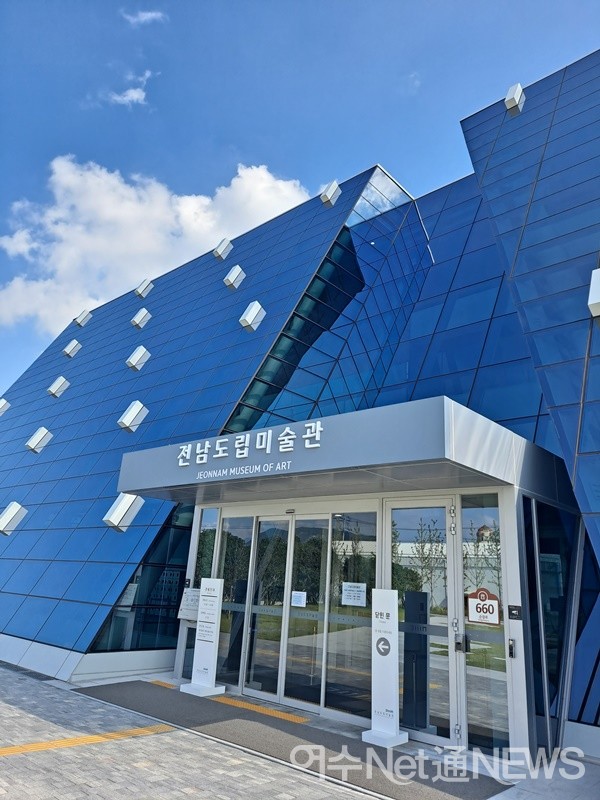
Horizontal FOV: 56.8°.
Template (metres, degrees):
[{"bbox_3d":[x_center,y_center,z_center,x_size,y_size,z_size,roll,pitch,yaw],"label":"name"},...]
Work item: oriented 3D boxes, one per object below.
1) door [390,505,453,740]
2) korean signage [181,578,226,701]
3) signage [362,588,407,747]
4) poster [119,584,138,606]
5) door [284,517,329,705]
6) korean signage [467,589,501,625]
[{"bbox_3d":[1.535,2.726,7.141,0.999,2.848,0.060,-12,-24,39],"label":"door"},{"bbox_3d":[-1.478,3.776,8.957,0.460,1.680,0.460,-12,-24,39],"label":"korean signage"},{"bbox_3d":[1.048,3.210,6.782,0.370,1.680,0.440,-12,-24,39],"label":"signage"},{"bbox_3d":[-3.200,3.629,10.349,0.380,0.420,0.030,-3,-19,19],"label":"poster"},{"bbox_3d":[0.097,3.098,8.307,0.794,2.708,0.060,-12,-24,39],"label":"door"},{"bbox_3d":[2.187,2.458,6.628,0.374,0.396,0.030,-12,-24,39],"label":"korean signage"}]

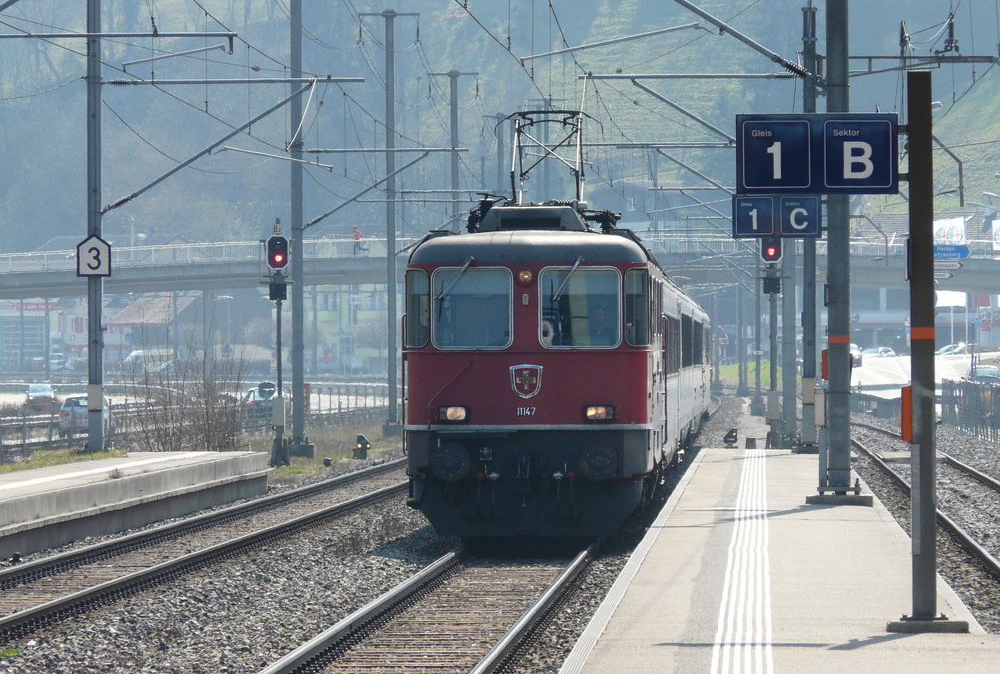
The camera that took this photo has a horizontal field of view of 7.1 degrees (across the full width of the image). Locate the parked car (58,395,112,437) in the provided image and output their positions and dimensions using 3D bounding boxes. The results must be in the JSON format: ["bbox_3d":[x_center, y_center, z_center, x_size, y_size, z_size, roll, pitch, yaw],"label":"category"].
[{"bbox_3d":[-15.462,2.940,301.000,1.770,1.500,4.400,0,0,-1],"label":"parked car"}]

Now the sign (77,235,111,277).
[{"bbox_3d":[-7.515,-1.506,149.800,0.620,0.780,0.060,0,0,2],"label":"sign"}]

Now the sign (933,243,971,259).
[{"bbox_3d":[16.152,-3.047,290.000,1.500,0.500,0.080,0,0,2],"label":"sign"}]

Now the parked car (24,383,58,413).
[{"bbox_3d":[-29.872,3.811,527.000,1.770,1.470,4.200,0,0,0],"label":"parked car"}]

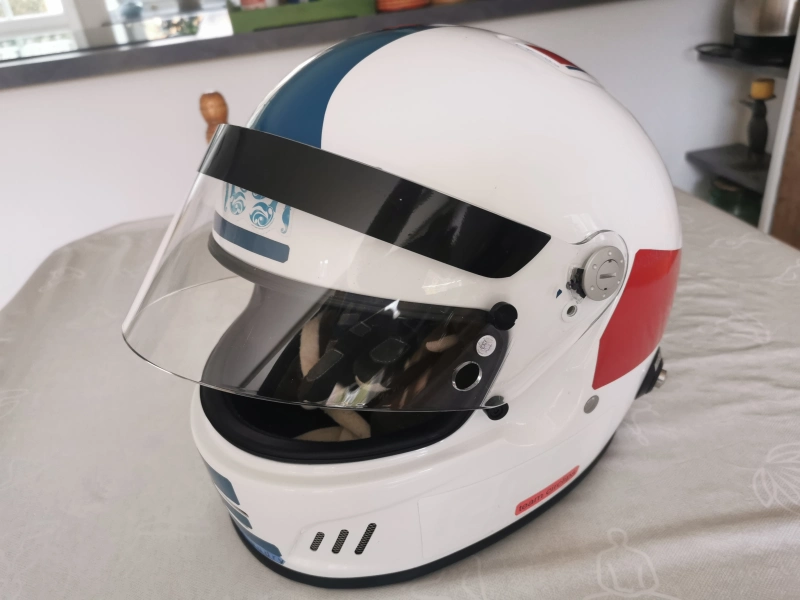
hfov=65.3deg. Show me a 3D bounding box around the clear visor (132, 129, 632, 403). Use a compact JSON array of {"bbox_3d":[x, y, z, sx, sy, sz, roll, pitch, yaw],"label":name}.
[{"bbox_3d":[-0.041,-0.034,0.337,0.201,0.111,0.258,-10,23,-44],"label":"clear visor"}]

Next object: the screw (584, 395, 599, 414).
[{"bbox_3d":[0.104,0.057,0.338,0.013,0.013,0.004,-29,35,-33],"label":"screw"}]

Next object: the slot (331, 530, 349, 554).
[{"bbox_3d":[-0.029,0.118,0.307,0.004,0.020,0.005,19,29,-6],"label":"slot"}]

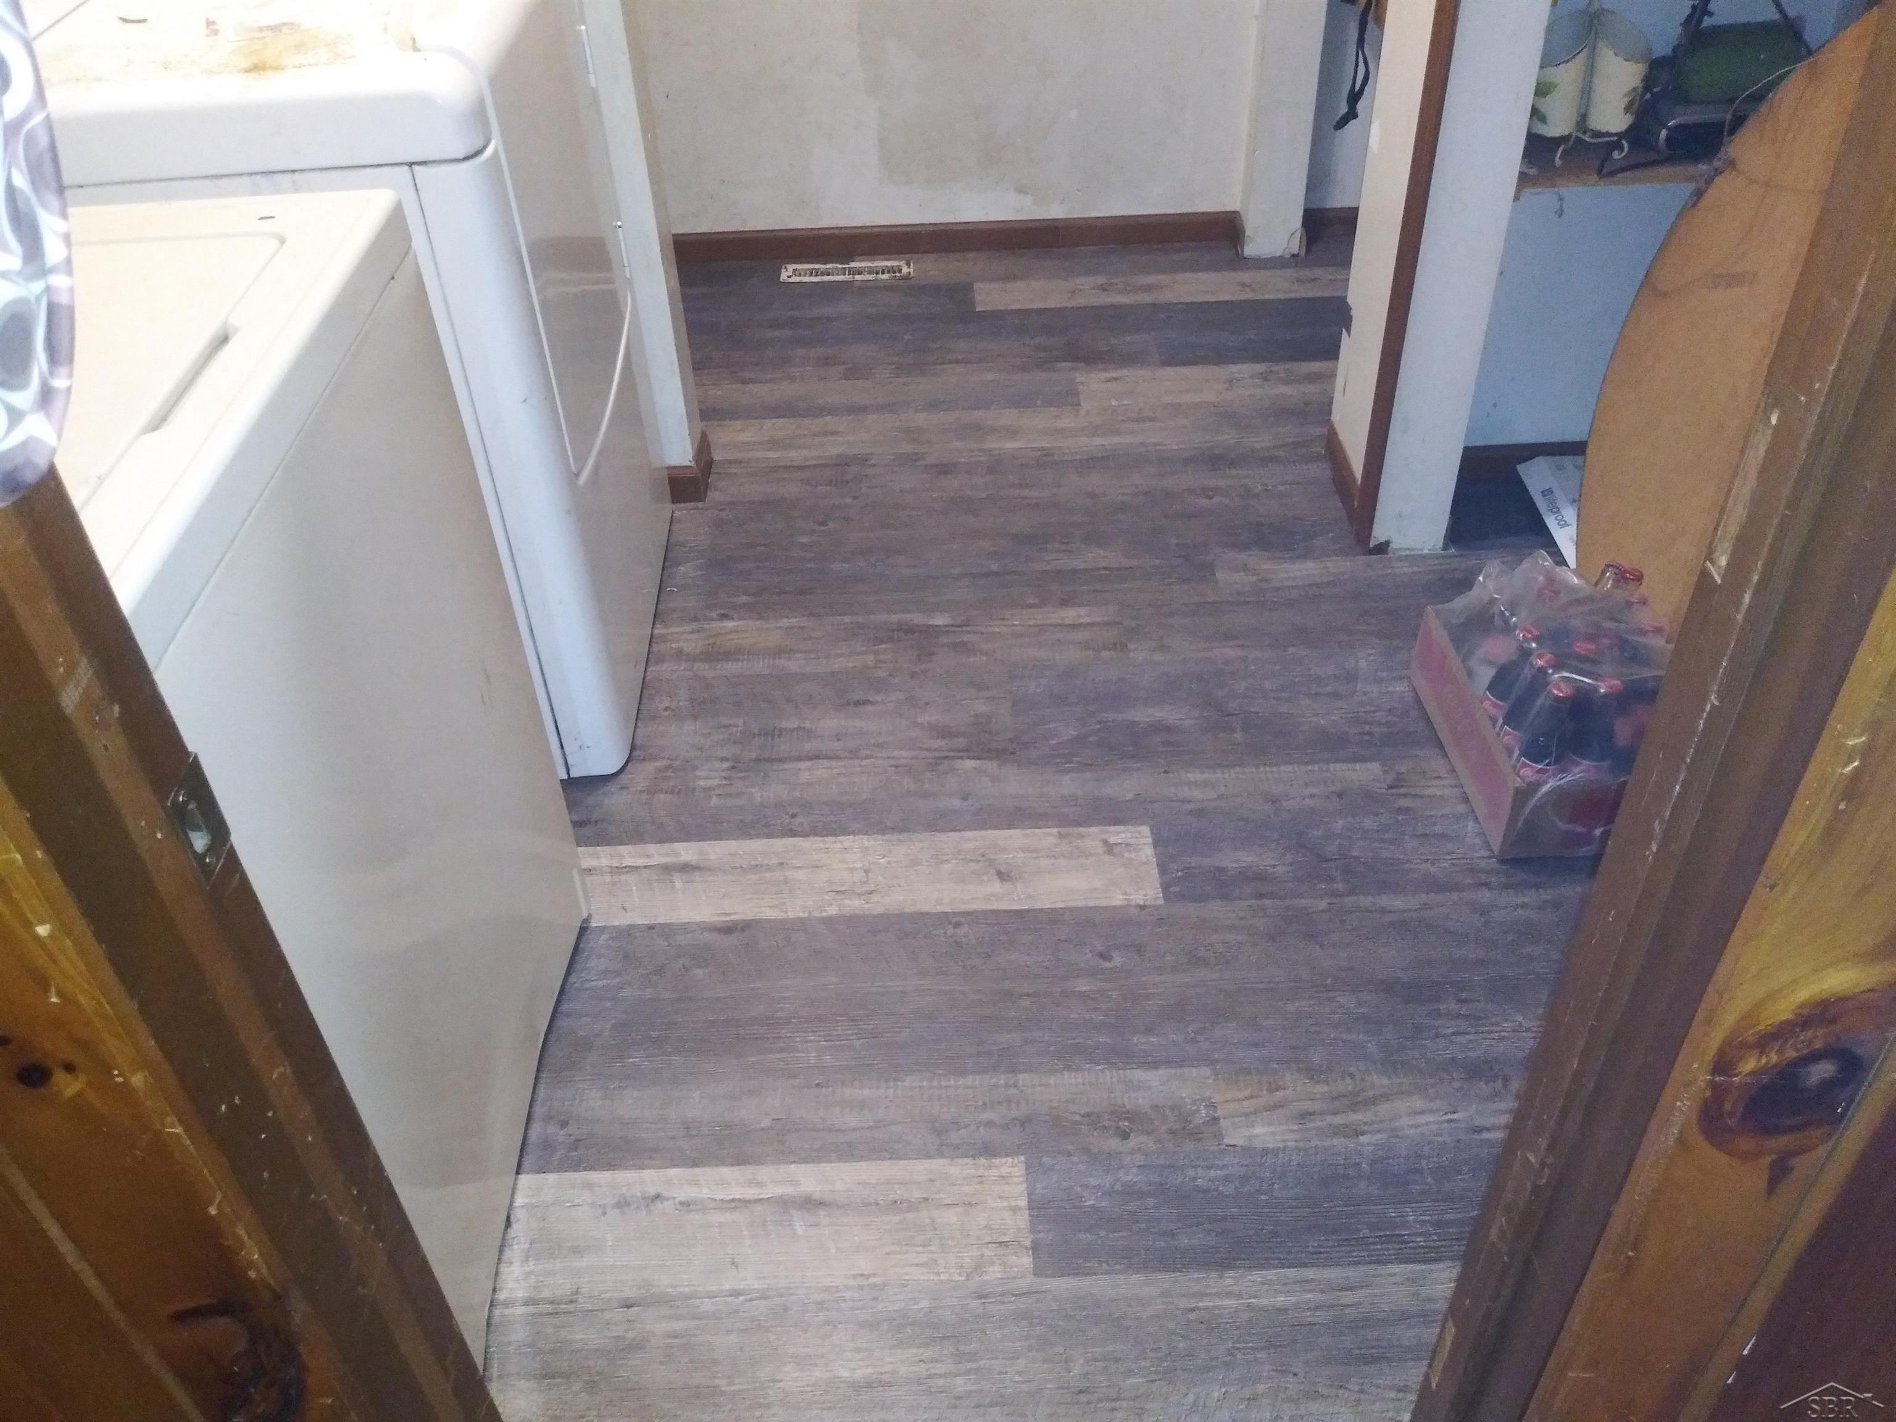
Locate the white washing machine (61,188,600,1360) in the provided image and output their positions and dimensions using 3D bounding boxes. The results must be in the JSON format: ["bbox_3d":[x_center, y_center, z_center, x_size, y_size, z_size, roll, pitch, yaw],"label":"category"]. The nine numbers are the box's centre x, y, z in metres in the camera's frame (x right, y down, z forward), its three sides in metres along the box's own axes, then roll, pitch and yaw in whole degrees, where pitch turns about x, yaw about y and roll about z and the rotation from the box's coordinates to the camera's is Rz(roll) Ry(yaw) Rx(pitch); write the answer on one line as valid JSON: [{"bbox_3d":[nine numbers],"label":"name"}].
[{"bbox_3d":[-0.790,0.132,1.304,0.675,0.947,0.695,-3,40,-1],"label":"white washing machine"}]

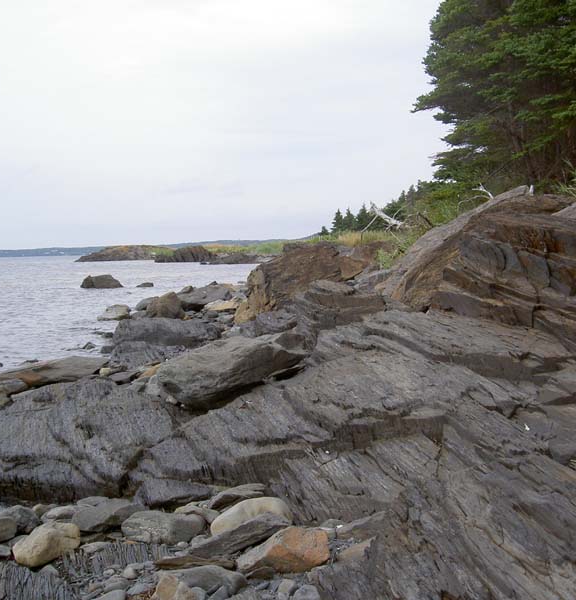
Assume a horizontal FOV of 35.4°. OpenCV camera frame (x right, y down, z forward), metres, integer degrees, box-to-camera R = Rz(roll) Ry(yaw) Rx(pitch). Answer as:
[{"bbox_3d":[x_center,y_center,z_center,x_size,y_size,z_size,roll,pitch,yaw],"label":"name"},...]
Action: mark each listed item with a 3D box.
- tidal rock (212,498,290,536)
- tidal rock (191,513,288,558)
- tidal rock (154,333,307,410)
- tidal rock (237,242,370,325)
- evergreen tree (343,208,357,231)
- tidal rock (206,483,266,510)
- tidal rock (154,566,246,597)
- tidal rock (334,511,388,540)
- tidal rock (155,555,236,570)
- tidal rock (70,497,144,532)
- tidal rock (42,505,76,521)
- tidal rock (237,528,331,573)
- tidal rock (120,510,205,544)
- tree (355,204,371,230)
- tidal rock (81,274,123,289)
[{"bbox_3d":[-0.191,1.152,4.750,0.436,0.183,0.240,-3,3,-25],"label":"tidal rock"},{"bbox_3d":[-0.231,1.172,4.500,0.543,0.160,0.217,-3,4,-35],"label":"tidal rock"},{"bbox_3d":[-0.473,0.595,7.600,1.297,0.618,0.649,-3,3,-25],"label":"tidal rock"},{"bbox_3d":[0.290,-0.349,18.000,2.700,1.550,2.500,-1,3,0],"label":"tidal rock"},{"bbox_3d":[6.140,-7.986,90.000,1.376,2.681,1.376,-1,3,0],"label":"evergreen tree"},{"bbox_3d":[-0.311,1.185,5.437,0.360,0.130,0.280,-1,3,0],"label":"tidal rock"},{"bbox_3d":[-0.425,1.366,4.375,0.440,0.130,0.270,-1,3,0],"label":"tidal rock"},{"bbox_3d":[0.383,1.192,4.764,0.280,0.120,0.250,-1,3,0],"label":"tidal rock"},{"bbox_3d":[-0.467,1.326,4.554,0.380,0.060,0.200,-1,3,0],"label":"tidal rock"},{"bbox_3d":[-1.071,1.278,5.345,0.430,0.160,0.320,-1,3,0],"label":"tidal rock"},{"bbox_3d":[-1.388,1.291,5.475,0.230,0.090,0.180,-1,3,0],"label":"tidal rock"},{"bbox_3d":[-0.031,1.206,4.350,0.448,0.173,0.291,-2,3,-20],"label":"tidal rock"},{"bbox_3d":[-0.711,1.290,5.109,0.460,0.165,0.320,-1,3,0],"label":"tidal rock"},{"bbox_3d":[7.274,-7.957,88.000,1.700,2.750,1.700,-1,3,0],"label":"tree"},{"bbox_3d":[-9.720,-0.940,47.000,2.120,0.767,1.378,-1,3,0],"label":"tidal rock"}]

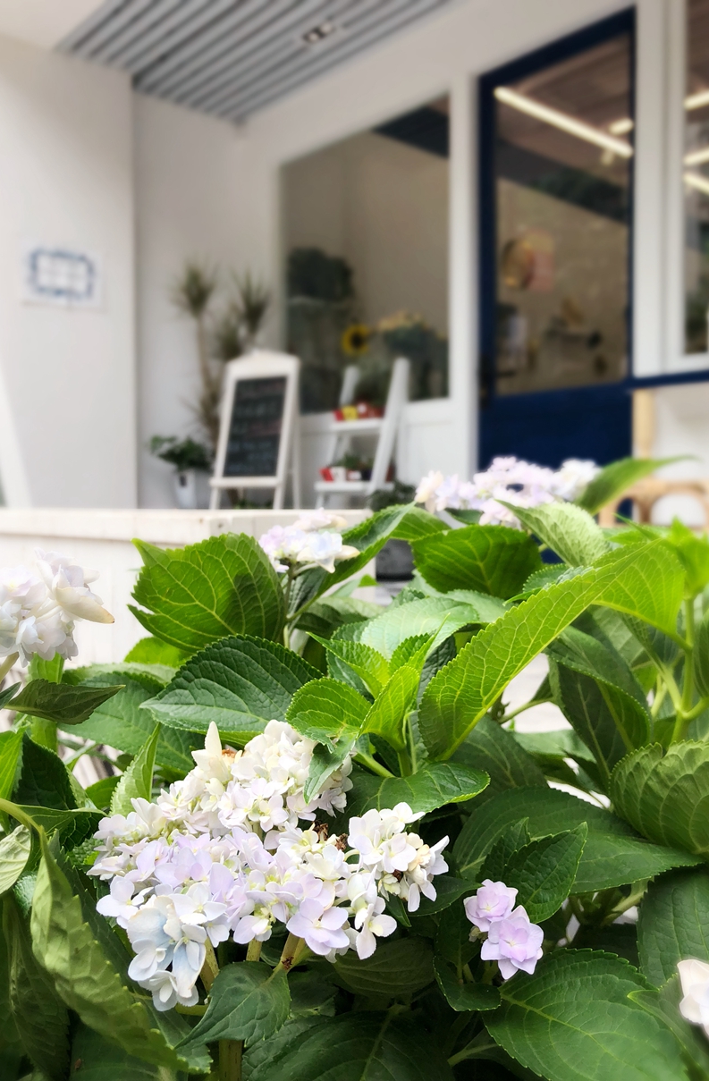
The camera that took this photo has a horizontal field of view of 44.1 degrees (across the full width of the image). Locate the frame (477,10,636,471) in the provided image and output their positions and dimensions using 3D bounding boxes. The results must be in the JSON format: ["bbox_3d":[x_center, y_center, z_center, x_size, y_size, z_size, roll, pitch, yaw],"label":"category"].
[{"bbox_3d":[0.864,-0.942,3.862,0.100,2.423,0.798,-3,5,-44],"label":"frame"}]

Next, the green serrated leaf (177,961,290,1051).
[{"bbox_3d":[-0.057,0.219,0.415,0.060,0.018,0.038,-39,51,-12],"label":"green serrated leaf"}]

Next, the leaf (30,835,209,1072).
[{"bbox_3d":[-0.113,0.198,0.420,0.045,0.135,0.050,-32,0,12],"label":"leaf"}]

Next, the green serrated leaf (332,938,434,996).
[{"bbox_3d":[0.018,0.258,0.540,0.070,0.020,0.050,4,37,5],"label":"green serrated leaf"}]

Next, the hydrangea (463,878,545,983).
[{"bbox_3d":[0.095,0.249,0.560,0.053,0.067,0.040,0,3,0],"label":"hydrangea"}]

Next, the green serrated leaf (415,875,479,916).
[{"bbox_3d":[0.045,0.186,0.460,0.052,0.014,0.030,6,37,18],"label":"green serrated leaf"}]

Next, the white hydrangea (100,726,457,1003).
[{"bbox_3d":[-0.049,0.186,0.520,0.210,0.150,0.190,0,1,0],"label":"white hydrangea"}]

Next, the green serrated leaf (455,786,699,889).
[{"bbox_3d":[0.136,0.181,0.540,0.150,0.030,0.085,3,28,6],"label":"green serrated leaf"}]

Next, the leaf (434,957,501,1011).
[{"bbox_3d":[0.066,0.252,0.510,0.038,0.040,0.015,-10,-36,-7],"label":"leaf"}]

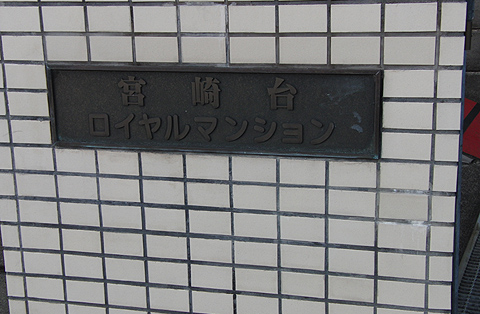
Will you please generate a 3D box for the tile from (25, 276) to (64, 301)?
[{"bbox_3d":[-0.510,0.342,2.081,0.108,0.061,0.010,3,15,15],"label":"tile"}]

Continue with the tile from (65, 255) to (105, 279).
[{"bbox_3d":[-0.401,0.282,2.042,0.108,0.061,0.010,2,15,15],"label":"tile"}]

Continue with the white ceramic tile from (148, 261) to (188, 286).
[{"bbox_3d":[-0.181,0.292,1.998,0.108,0.060,0.010,2,15,15],"label":"white ceramic tile"}]

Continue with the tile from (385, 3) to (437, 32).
[{"bbox_3d":[0.373,-0.306,1.738,0.108,0.060,0.010,2,15,14],"label":"tile"}]

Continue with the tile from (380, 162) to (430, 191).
[{"bbox_3d":[0.372,0.041,1.784,0.108,0.060,0.010,3,15,15],"label":"tile"}]

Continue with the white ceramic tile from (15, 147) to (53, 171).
[{"bbox_3d":[-0.539,0.005,2.068,0.108,0.060,0.010,2,15,14],"label":"white ceramic tile"}]

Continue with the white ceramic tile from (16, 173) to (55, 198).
[{"bbox_3d":[-0.517,0.071,2.011,0.108,0.061,0.010,3,15,15],"label":"white ceramic tile"}]

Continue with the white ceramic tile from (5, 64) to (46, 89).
[{"bbox_3d":[-0.525,-0.199,1.948,0.108,0.061,0.010,2,15,15],"label":"white ceramic tile"}]

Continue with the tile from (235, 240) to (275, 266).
[{"bbox_3d":[0.039,0.233,1.918,0.108,0.060,0.010,3,15,15],"label":"tile"}]

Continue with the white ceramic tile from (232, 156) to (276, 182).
[{"bbox_3d":[0.035,0.029,1.869,0.108,0.060,0.010,2,15,15],"label":"white ceramic tile"}]

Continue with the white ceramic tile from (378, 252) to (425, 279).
[{"bbox_3d":[0.374,0.247,1.823,0.108,0.061,0.010,2,15,15],"label":"white ceramic tile"}]

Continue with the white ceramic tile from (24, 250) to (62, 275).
[{"bbox_3d":[-0.512,0.274,2.064,0.108,0.061,0.010,3,15,15],"label":"white ceramic tile"}]

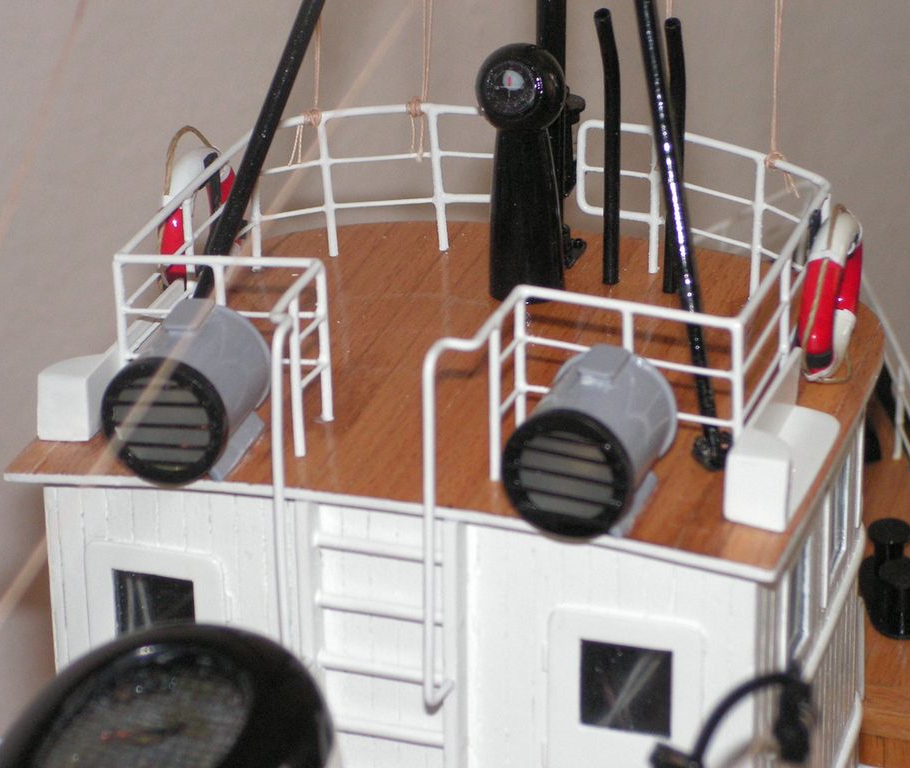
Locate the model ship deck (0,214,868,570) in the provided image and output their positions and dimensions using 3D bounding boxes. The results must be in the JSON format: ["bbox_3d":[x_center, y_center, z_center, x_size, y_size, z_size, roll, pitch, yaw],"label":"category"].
[{"bbox_3d":[0.006,-0.004,0.664,0.166,0.010,0.150,7,25,15],"label":"model ship deck"}]

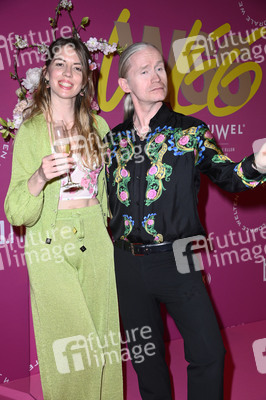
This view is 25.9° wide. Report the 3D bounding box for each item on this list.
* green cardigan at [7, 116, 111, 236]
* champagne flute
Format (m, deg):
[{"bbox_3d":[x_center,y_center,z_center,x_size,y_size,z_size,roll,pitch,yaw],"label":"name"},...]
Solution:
[{"bbox_3d":[-0.263,-0.086,2.120,0.430,0.490,0.310,-2,7,-18],"label":"green cardigan"},{"bbox_3d":[-0.225,-0.151,1.920,0.062,0.225,0.062,-10,10,1],"label":"champagne flute"}]

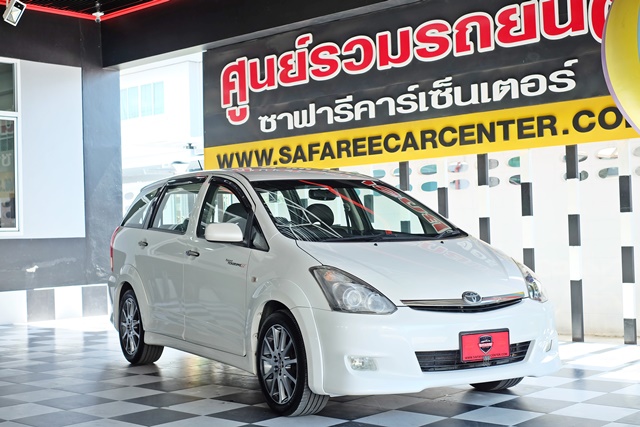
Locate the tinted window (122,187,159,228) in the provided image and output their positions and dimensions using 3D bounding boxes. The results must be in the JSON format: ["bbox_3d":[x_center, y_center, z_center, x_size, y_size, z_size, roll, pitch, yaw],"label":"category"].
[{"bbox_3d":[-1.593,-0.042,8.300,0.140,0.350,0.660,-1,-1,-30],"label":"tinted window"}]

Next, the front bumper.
[{"bbox_3d":[0.814,0.775,5.615,1.740,0.570,0.620,-1,-1,-30],"label":"front bumper"}]

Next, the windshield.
[{"bbox_3d":[0.238,-0.042,6.590,1.380,0.455,1.110,-1,-1,-30],"label":"windshield"}]

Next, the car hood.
[{"bbox_3d":[0.666,0.322,5.858,1.470,0.350,0.890,-1,-1,-30],"label":"car hood"}]

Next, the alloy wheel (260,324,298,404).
[{"bbox_3d":[-0.172,0.916,5.781,0.175,0.486,0.486,-1,-1,-30],"label":"alloy wheel"}]

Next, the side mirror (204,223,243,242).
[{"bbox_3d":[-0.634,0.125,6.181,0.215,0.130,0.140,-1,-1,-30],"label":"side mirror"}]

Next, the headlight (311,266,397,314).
[{"bbox_3d":[0.191,0.435,5.425,0.340,0.265,0.460,-1,-1,-30],"label":"headlight"}]

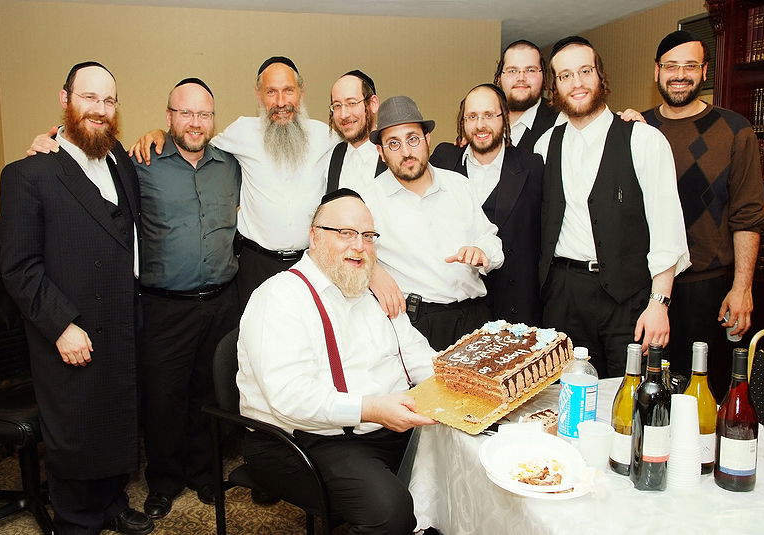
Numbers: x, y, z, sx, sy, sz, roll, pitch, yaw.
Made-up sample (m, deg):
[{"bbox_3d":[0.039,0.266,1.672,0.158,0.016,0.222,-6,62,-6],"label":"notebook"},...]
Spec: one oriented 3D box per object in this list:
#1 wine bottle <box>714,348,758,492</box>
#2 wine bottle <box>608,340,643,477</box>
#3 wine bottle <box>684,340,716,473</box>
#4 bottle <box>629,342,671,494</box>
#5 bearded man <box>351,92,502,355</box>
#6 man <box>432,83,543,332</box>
[{"bbox_3d":[0.767,0.323,1.436,0.083,0.294,0.083,4,8,30],"label":"wine bottle"},{"bbox_3d":[0.570,0.316,1.516,0.082,0.289,0.082,2,7,20],"label":"wine bottle"},{"bbox_3d":[0.723,0.316,1.522,0.082,0.289,0.082,2,7,20],"label":"wine bottle"},{"bbox_3d":[0.585,0.318,1.438,0.077,0.304,0.077,1,7,5],"label":"bottle"},{"bbox_3d":[0.176,0.219,2.473,0.560,1.650,0.480,-1,7,-5],"label":"bearded man"},{"bbox_3d":[0.421,0.126,2.825,0.580,1.750,0.380,1,7,10],"label":"man"}]

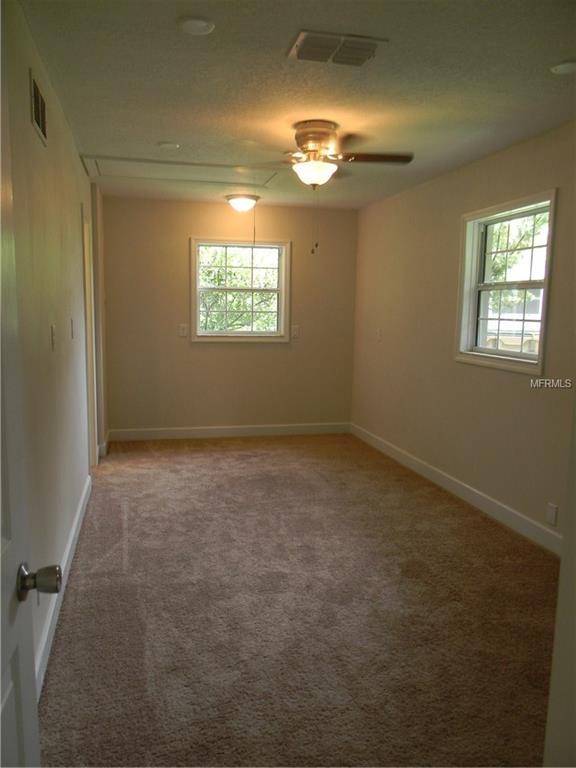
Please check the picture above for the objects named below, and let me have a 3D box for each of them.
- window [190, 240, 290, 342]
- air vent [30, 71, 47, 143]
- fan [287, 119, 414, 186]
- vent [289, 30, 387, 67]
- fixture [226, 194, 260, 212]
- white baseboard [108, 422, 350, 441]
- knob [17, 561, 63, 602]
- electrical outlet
[{"bbox_3d":[-0.484,-0.975,6.536,1.045,1.060,0.100,-1,7,-14],"label":"window"},{"bbox_3d":[-1.011,-1.116,2.538,0.020,0.205,0.400,-1,7,-14],"label":"air vent"},{"bbox_3d":[0.160,-1.296,3.559,1.080,0.366,1.080,-1,7,-14],"label":"fan"},{"bbox_3d":[0.189,-1.339,2.503,0.340,0.020,0.285,-1,7,-14],"label":"vent"},{"bbox_3d":[-0.419,-1.712,5.885,0.320,0.140,0.320,-1,7,-14],"label":"fixture"},{"bbox_3d":[-0.562,0.516,6.682,2.630,0.117,0.016,-1,7,-14],"label":"white baseboard"},{"bbox_3d":[-0.430,0.343,1.080,0.064,0.066,0.066,0,7,-9],"label":"knob"},{"bbox_3d":[1.550,0.769,3.654,0.010,0.116,0.075,-1,7,-14],"label":"electrical outlet"}]

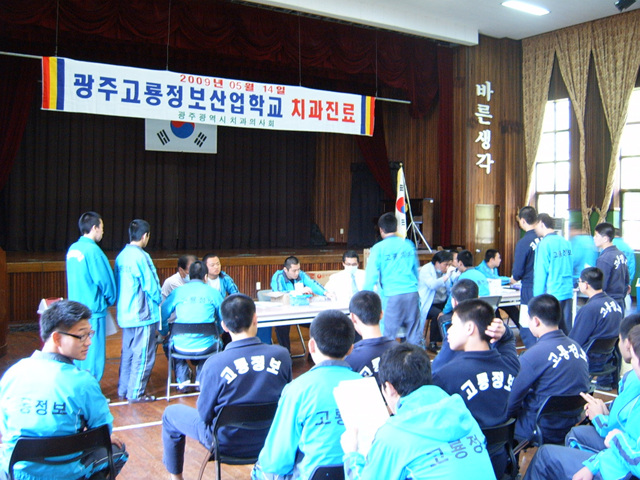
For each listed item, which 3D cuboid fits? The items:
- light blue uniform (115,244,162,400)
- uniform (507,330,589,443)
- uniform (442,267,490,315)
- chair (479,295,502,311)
[{"bbox_3d":[-1.730,0.748,6.520,0.480,1.470,0.380,2,3,45],"label":"light blue uniform"},{"bbox_3d":[1.270,1.024,4.300,0.540,0.920,0.680,-1,2,-31],"label":"uniform"},{"bbox_3d":[1.829,0.664,8.600,0.500,0.640,0.500,2,3,41],"label":"uniform"},{"bbox_3d":[1.957,1.043,8.500,0.450,0.770,0.500,-2,3,-45],"label":"chair"}]

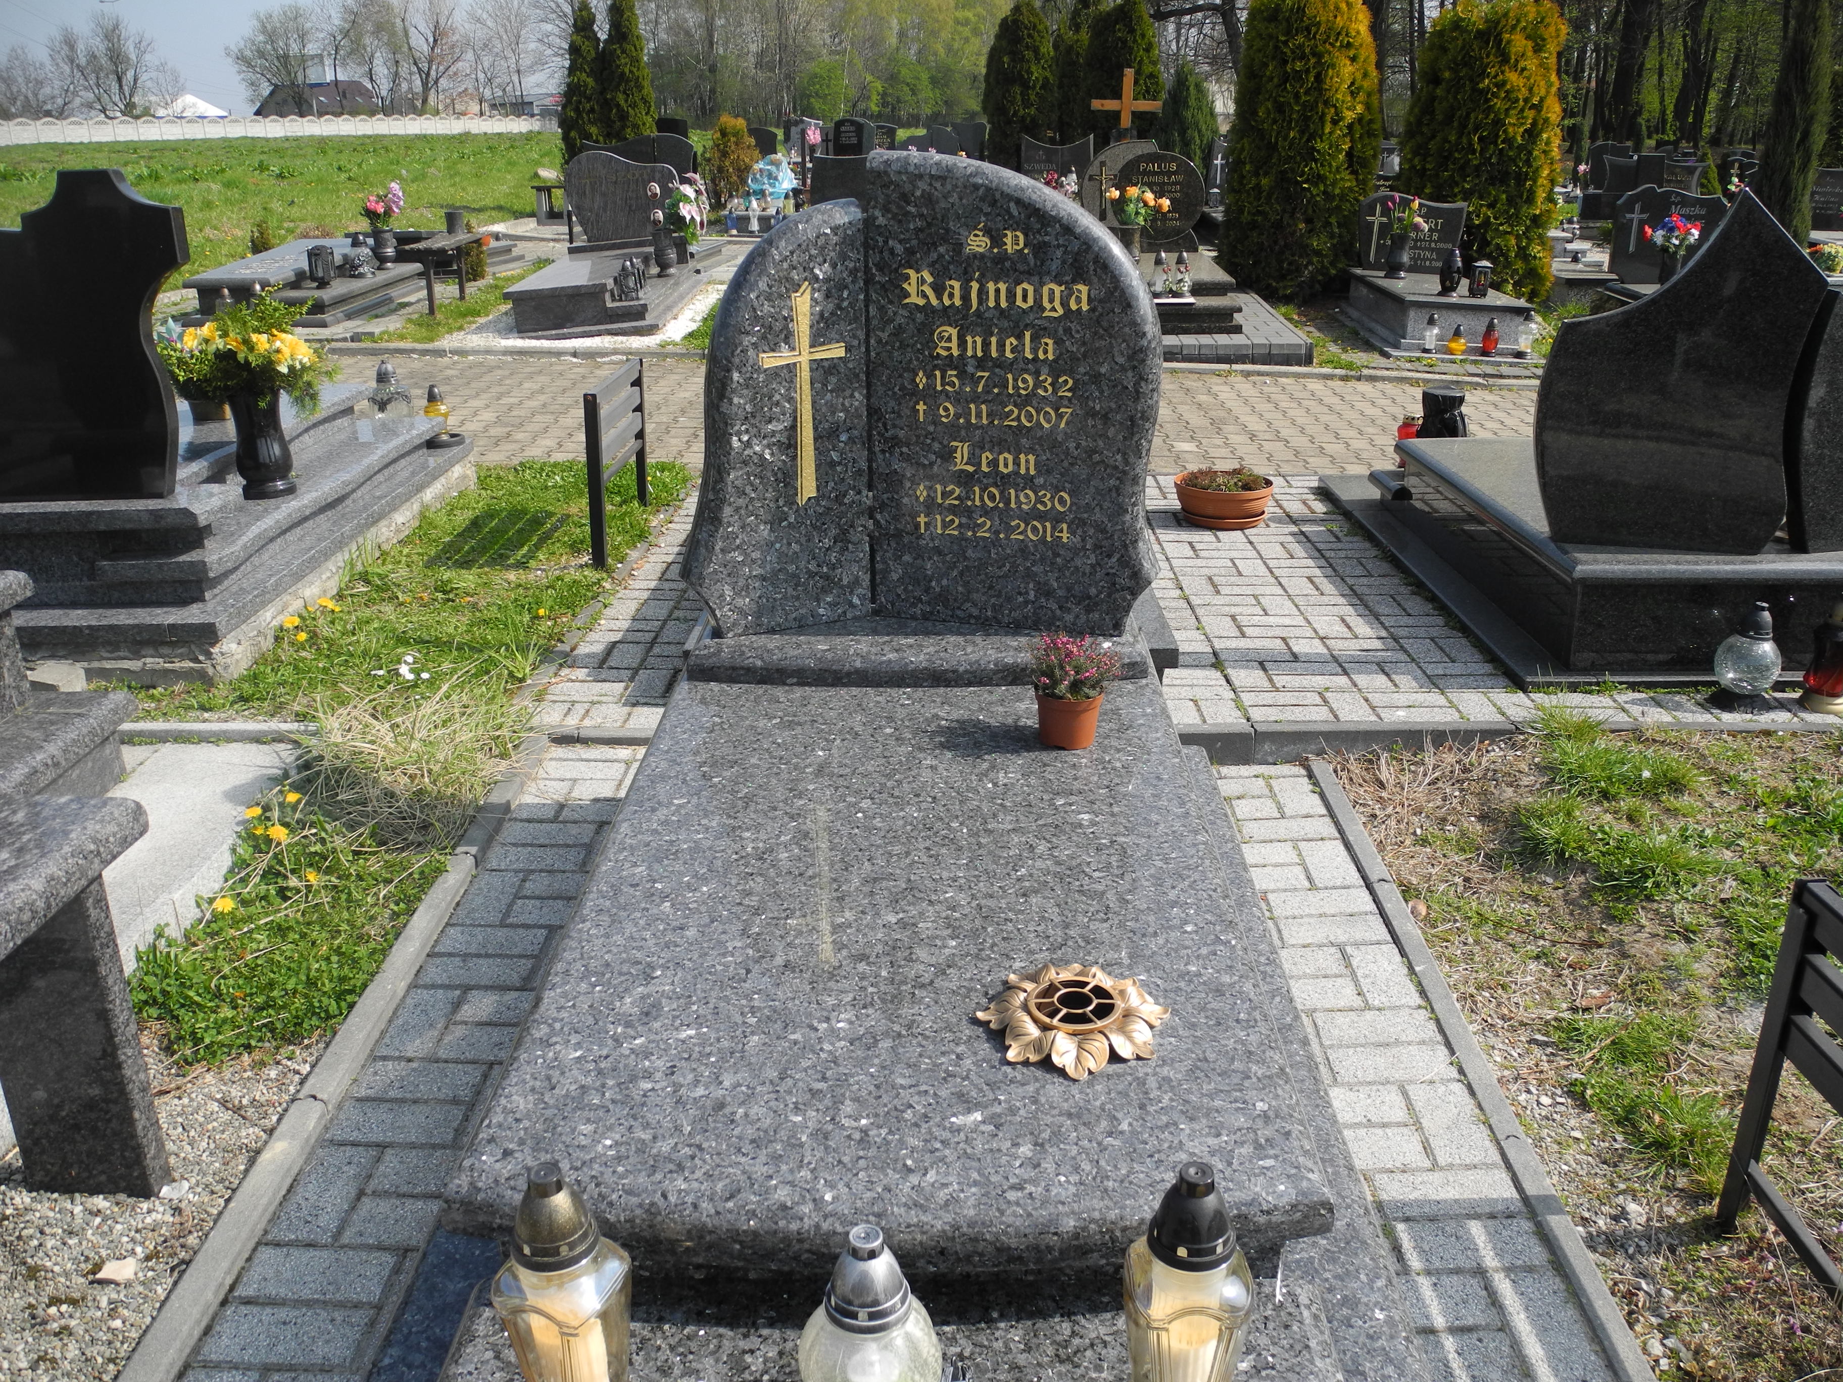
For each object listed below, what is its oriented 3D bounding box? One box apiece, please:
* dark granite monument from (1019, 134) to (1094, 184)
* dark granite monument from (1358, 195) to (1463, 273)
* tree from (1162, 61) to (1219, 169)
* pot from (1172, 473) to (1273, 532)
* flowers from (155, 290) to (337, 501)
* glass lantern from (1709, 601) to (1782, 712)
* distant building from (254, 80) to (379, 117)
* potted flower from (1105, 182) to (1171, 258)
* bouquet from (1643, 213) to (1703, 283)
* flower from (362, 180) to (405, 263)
[{"bbox_3d":[1.459,-5.573,16.073,0.820,0.800,0.100,0,21,0],"label":"dark granite monument"},{"bbox_3d":[3.509,-3.270,10.637,0.740,0.541,0.090,3,21,8],"label":"dark granite monument"},{"bbox_3d":[3.516,-7.194,19.734,0.850,2.143,0.850,0,21,0],"label":"tree"},{"bbox_3d":[1.060,-0.676,5.241,0.350,0.154,0.320,0,21,0],"label":"pot"},{"bbox_3d":[-2.047,-0.902,4.525,0.520,0.562,0.420,0,21,0],"label":"flowers"},{"bbox_3d":[1.953,-0.087,3.508,0.148,0.254,0.148,0,21,0],"label":"glass lantern"},{"bbox_3d":[-69.987,-67.289,172.329,13.000,6.034,10.000,-12,24,-28],"label":"distant building"},{"bbox_3d":[1.520,-3.316,10.566,0.440,0.541,0.340,0,21,0],"label":"potted flower"},{"bbox_3d":[4.997,-2.927,9.912,0.385,0.470,0.300,6,22,14],"label":"bouquet"},{"bbox_3d":[-4.169,-3.621,11.574,0.310,0.647,0.280,0,21,0],"label":"flower"}]

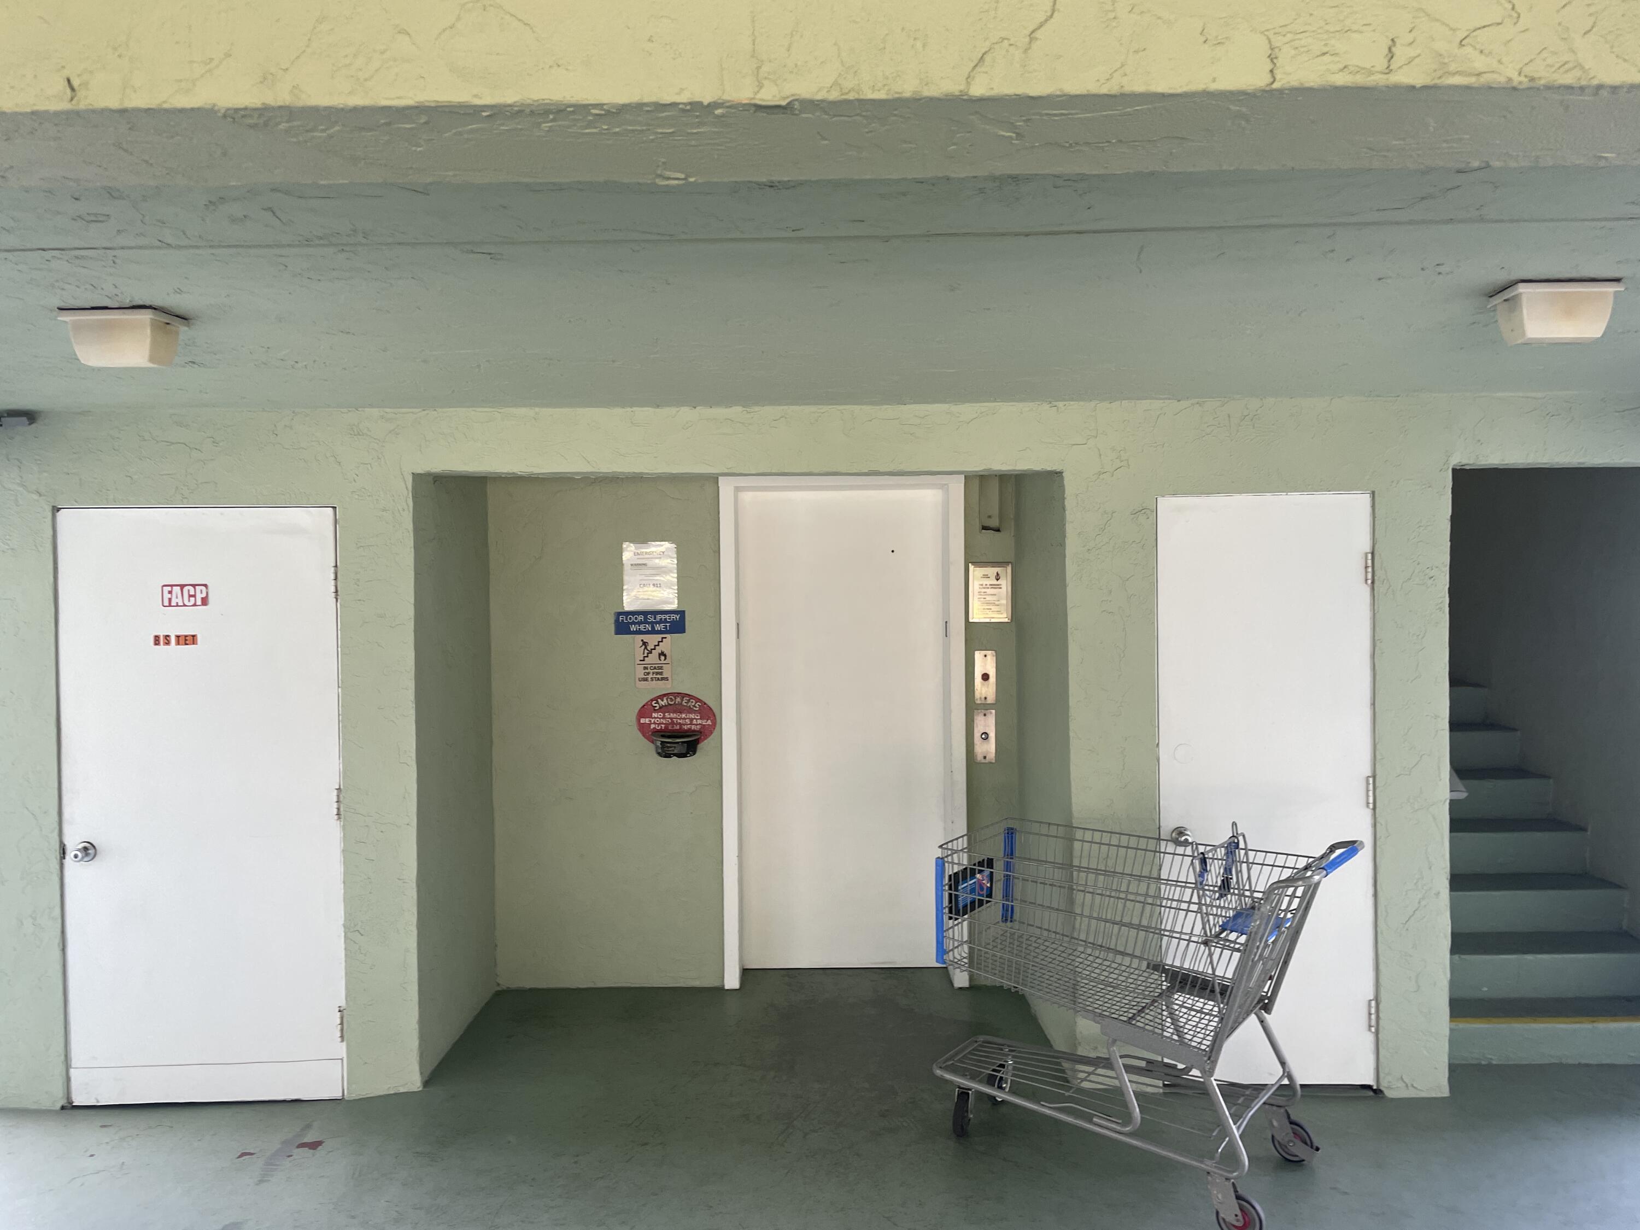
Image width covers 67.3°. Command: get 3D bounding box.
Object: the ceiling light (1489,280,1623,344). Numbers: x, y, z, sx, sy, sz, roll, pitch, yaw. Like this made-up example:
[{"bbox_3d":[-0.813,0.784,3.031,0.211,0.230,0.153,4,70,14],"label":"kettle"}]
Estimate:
[{"bbox_3d":[1.591,-0.648,2.672,0.213,0.118,0.135,-1,1,0],"label":"ceiling light"}]

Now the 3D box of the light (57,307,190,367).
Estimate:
[{"bbox_3d":[-1.553,-0.607,2.743,0.213,0.118,0.135,-1,1,0],"label":"light"}]

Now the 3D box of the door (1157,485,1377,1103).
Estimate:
[{"bbox_3d":[1.488,0.590,4.117,0.705,1.970,0.050,-1,1,0],"label":"door"}]

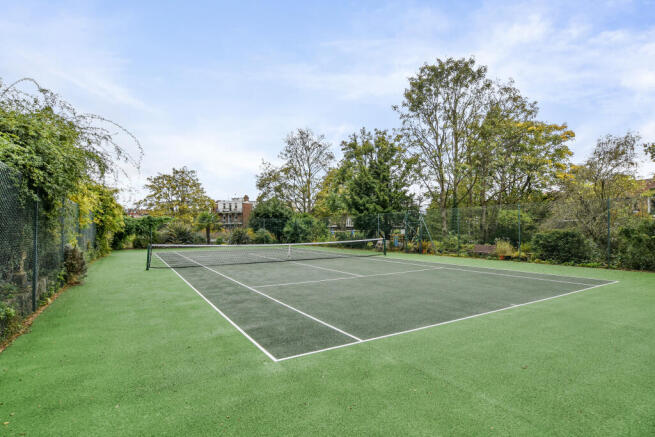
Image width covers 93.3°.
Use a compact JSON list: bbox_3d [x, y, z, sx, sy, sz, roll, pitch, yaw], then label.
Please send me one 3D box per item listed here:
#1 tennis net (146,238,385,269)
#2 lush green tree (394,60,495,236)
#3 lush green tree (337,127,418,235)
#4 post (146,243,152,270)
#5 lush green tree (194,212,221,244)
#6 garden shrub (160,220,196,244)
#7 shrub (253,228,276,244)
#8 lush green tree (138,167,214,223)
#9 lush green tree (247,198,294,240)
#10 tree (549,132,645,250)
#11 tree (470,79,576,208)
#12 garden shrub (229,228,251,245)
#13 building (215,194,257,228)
[{"bbox_3d":[-1.904,1.725,16.418,12.950,1.070,0.120,1,-2,-31],"label":"tennis net"},{"bbox_3d":[9.560,-5.330,25.500,7.747,15.714,7.300,-1,-2,21],"label":"lush green tree"},{"bbox_3d":[4.964,-3.310,32.000,8.230,11.760,7.500,-1,-2,0],"label":"lush green tree"},{"bbox_3d":[-7.506,1.617,12.992,0.110,1.100,0.110,0,-2,0],"label":"post"},{"bbox_3d":[-13.654,1.147,35.500,3.210,4.050,3.000,-1,-2,0],"label":"lush green tree"},{"bbox_3d":[-16.614,1.700,34.500,3.810,2.900,3.000,-1,-2,0],"label":"garden shrub"},{"bbox_3d":[-7.534,2.230,37.000,2.870,2.030,2.400,-1,-2,0],"label":"shrub"},{"bbox_3d":[-22.450,-2.052,46.000,11.002,11.060,9.800,1,-2,-26],"label":"lush green tree"},{"bbox_3d":[-6.632,0.285,36.000,5.120,5.456,5.000,0,-2,-10],"label":"lush green tree"},{"bbox_3d":[15.041,-1.253,17.300,5.144,6.888,5.000,-2,-3,41],"label":"tree"},{"bbox_3d":[15.520,-4.276,24.500,7.670,12.730,7.200,-1,-2,0],"label":"tree"},{"bbox_3d":[-10.239,2.182,36.000,2.560,2.000,2.300,-1,-2,0],"label":"garden shrub"},{"bbox_3d":[-22.243,-0.837,74.000,9.570,9.610,9.000,0,-2,-5],"label":"building"}]

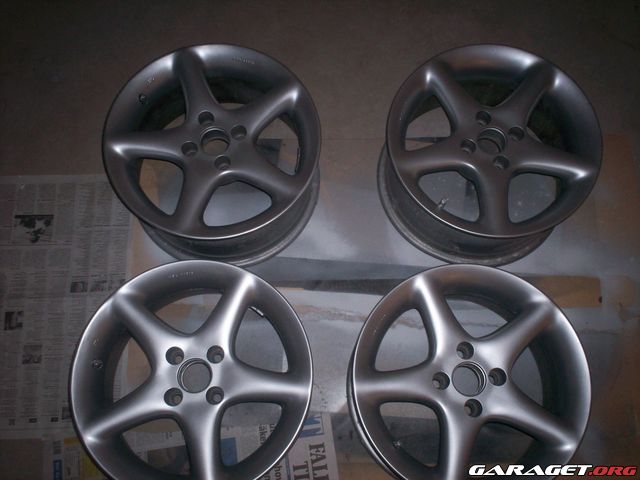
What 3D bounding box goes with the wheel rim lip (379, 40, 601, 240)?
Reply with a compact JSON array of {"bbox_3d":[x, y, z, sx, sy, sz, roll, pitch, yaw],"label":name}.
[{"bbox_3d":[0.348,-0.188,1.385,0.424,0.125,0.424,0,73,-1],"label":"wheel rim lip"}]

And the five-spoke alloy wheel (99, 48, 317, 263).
[{"bbox_3d":[-0.214,-0.174,1.413,0.424,0.206,0.424,0,73,-1],"label":"five-spoke alloy wheel"}]

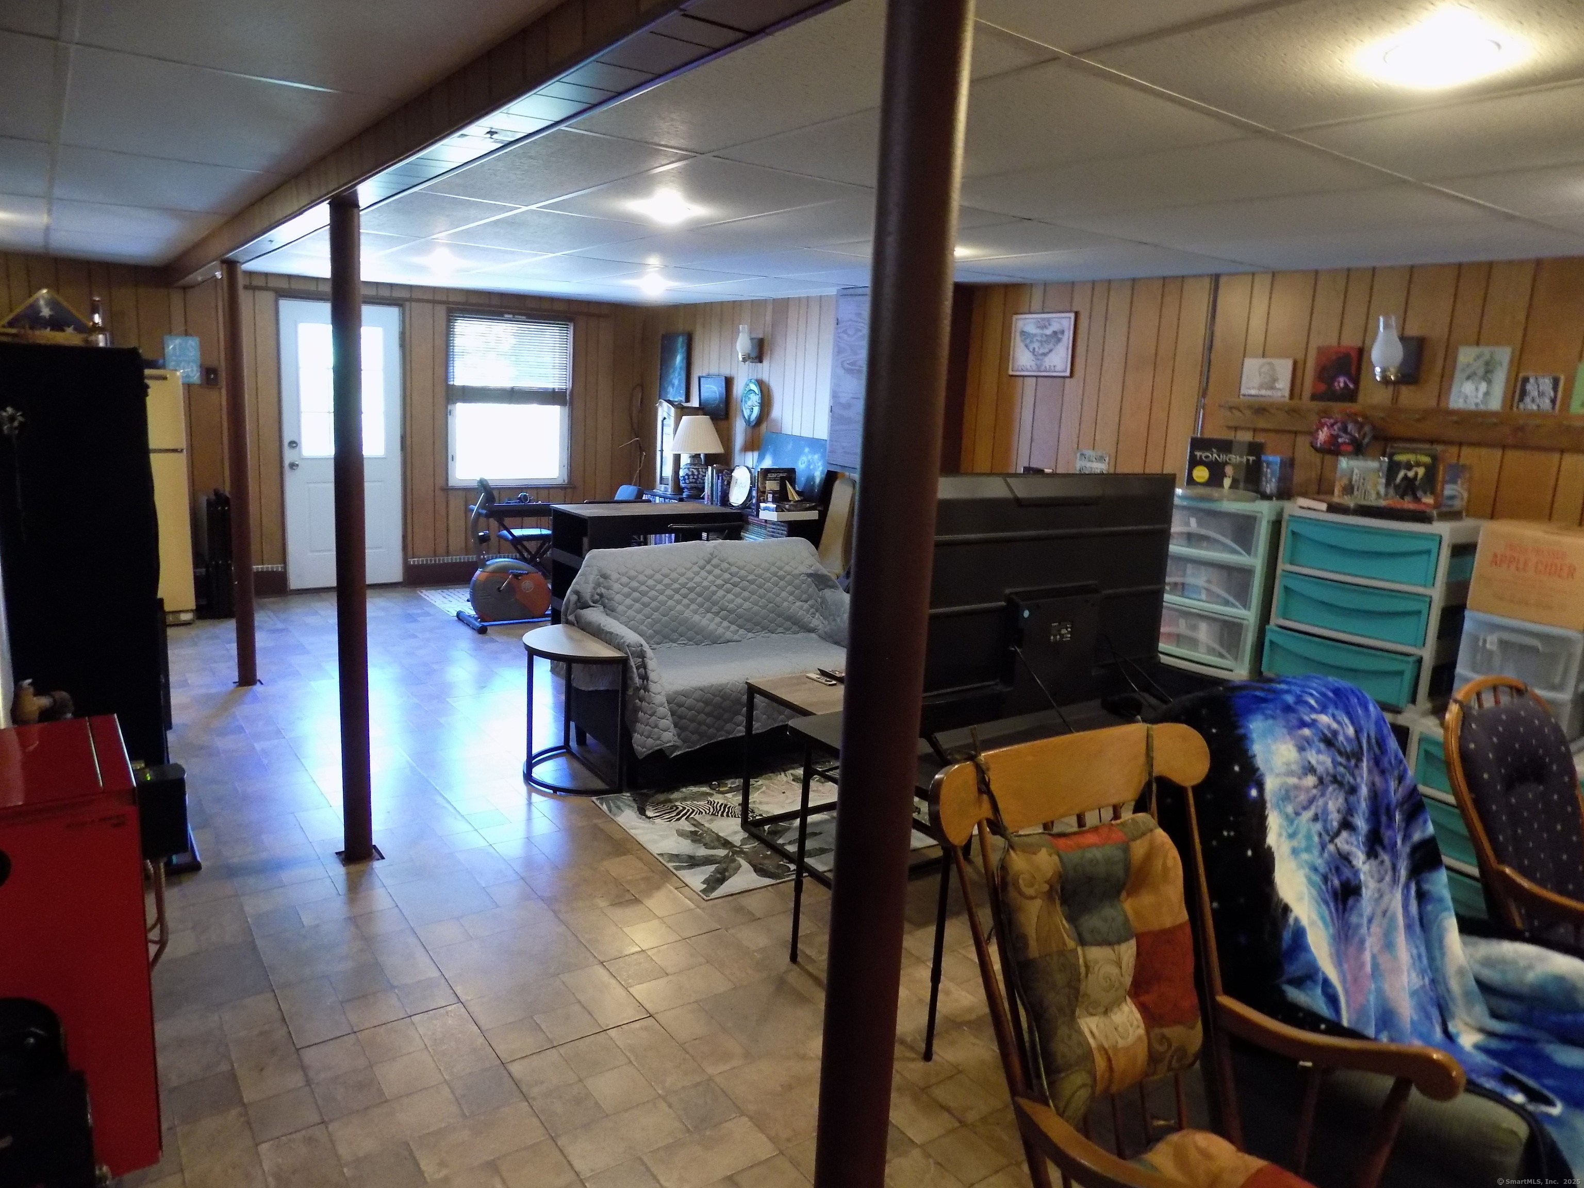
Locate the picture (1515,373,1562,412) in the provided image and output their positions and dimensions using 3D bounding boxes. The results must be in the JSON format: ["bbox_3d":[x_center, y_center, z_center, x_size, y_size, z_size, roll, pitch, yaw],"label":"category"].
[{"bbox_3d":[2.467,-0.662,3.481,0.020,0.120,0.122,-5,13,-35],"label":"picture"}]

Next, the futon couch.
[{"bbox_3d":[-0.183,0.226,4.703,1.560,0.820,0.900,-5,13,-35],"label":"futon couch"}]

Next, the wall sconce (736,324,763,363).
[{"bbox_3d":[-0.318,-1.733,7.299,0.180,0.270,0.140,-5,14,-35],"label":"wall sconce"}]

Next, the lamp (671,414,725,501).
[{"bbox_3d":[-0.687,-1.005,7.684,0.385,0.630,0.385,3,11,-1],"label":"lamp"}]

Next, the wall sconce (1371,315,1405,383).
[{"bbox_3d":[2.139,-0.877,3.765,0.110,0.240,0.105,-5,13,-35],"label":"wall sconce"}]

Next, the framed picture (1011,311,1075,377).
[{"bbox_3d":[1.241,-1.244,5.262,0.025,0.310,0.390,-5,14,-35],"label":"framed picture"}]

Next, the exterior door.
[{"bbox_3d":[-3.211,-1.045,7.566,0.810,2.030,0.050,-5,14,-35],"label":"exterior door"}]

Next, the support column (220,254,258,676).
[{"bbox_3d":[-2.591,-0.533,4.931,0.085,1.980,0.085,-5,13,-35],"label":"support column"}]

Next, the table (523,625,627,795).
[{"bbox_3d":[-0.908,0.450,4.088,0.310,0.530,0.610,-5,13,-35],"label":"table"}]

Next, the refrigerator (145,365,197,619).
[{"bbox_3d":[-4.101,-0.601,6.368,0.720,1.525,0.680,-5,14,-35],"label":"refrigerator"}]

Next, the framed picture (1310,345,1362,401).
[{"bbox_3d":[2.074,-0.837,4.017,0.030,0.208,0.175,-5,13,-35],"label":"framed picture"}]

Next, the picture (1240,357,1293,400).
[{"bbox_3d":[1.923,-0.872,4.267,0.025,0.162,0.215,-5,14,-35],"label":"picture"}]

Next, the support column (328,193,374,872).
[{"bbox_3d":[-1.333,-0.138,3.158,0.085,1.980,0.085,-5,13,-35],"label":"support column"}]

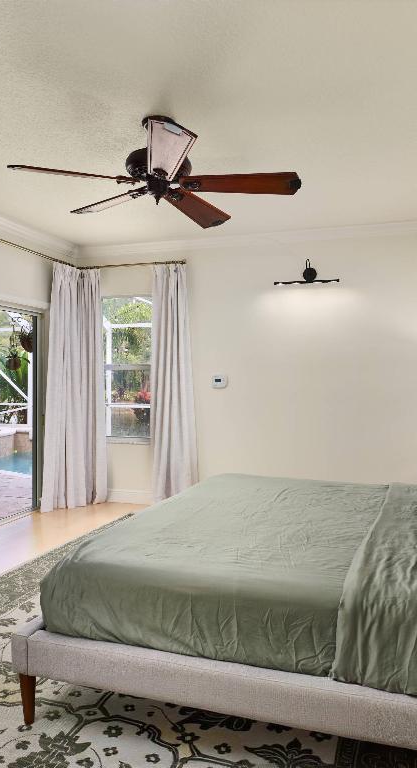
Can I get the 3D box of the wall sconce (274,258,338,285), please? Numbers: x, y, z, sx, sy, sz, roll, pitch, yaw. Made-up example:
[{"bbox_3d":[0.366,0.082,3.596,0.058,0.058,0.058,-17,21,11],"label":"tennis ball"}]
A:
[{"bbox_3d":[0.946,-1.072,5.120,0.600,0.260,0.140,0,1,19],"label":"wall sconce"}]

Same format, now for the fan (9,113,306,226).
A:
[{"bbox_3d":[-0.275,-1.262,3.025,1.540,0.475,1.500,0,1,19],"label":"fan"}]

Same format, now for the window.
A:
[{"bbox_3d":[-0.769,-0.170,5.816,0.800,1.600,0.120,0,1,19],"label":"window"}]

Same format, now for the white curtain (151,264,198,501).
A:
[{"bbox_3d":[-0.367,0.031,5.543,0.510,2.550,0.160,0,1,19],"label":"white curtain"}]

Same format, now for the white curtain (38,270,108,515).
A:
[{"bbox_3d":[-1.400,0.029,5.641,0.480,2.545,0.560,0,1,19],"label":"white curtain"}]

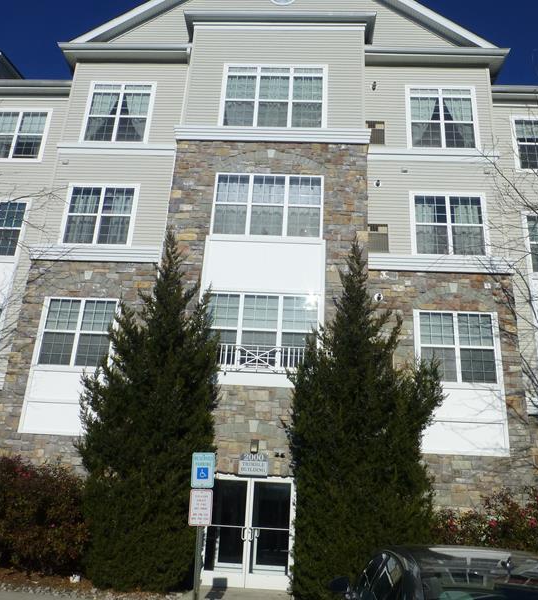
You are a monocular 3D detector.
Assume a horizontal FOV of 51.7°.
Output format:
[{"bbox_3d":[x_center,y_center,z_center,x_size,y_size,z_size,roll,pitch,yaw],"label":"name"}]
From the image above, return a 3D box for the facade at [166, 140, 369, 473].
[{"bbox_3d":[-0.155,0.403,13.192,5.068,9.520,0.500,2,-20,4],"label":"facade"}]

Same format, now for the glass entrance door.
[{"bbox_3d":[-0.437,4.773,11.504,1.897,2.145,0.160,2,-20,4],"label":"glass entrance door"}]

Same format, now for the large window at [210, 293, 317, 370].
[{"bbox_3d":[-0.188,0.710,12.850,2.720,1.857,0.180,2,-20,4],"label":"large window"}]

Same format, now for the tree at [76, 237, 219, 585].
[{"bbox_3d":[-2.443,1.851,11.438,2.857,7.303,2.700,2,-20,4],"label":"tree"}]

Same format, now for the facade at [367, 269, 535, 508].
[{"bbox_3d":[4.108,2.393,12.962,3.596,6.415,0.450,2,-20,4],"label":"facade"}]

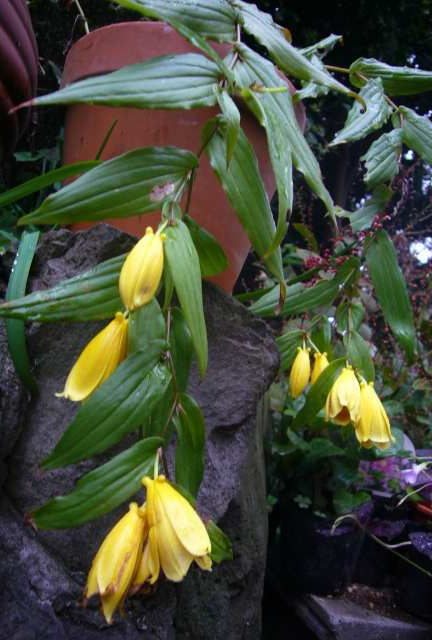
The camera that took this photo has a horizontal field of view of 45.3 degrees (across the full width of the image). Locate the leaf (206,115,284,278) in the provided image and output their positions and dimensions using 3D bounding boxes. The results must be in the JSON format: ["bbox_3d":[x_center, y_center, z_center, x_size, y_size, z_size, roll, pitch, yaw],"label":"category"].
[{"bbox_3d":[0.022,-0.098,0.420,0.040,0.132,0.028,-21,-3,-10],"label":"leaf"}]

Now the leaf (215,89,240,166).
[{"bbox_3d":[0.009,-0.145,0.390,0.018,0.058,0.017,-7,0,-6],"label":"leaf"}]

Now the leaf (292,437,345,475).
[{"bbox_3d":[0.113,0.149,0.570,0.057,0.042,0.035,0,7,0],"label":"leaf"}]

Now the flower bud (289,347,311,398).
[{"bbox_3d":[0.105,0.066,0.650,0.027,0.063,0.027,10,0,0],"label":"flower bud"}]

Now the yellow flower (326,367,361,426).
[{"bbox_3d":[0.126,0.074,0.510,0.034,0.054,0.037,10,0,0],"label":"yellow flower"}]

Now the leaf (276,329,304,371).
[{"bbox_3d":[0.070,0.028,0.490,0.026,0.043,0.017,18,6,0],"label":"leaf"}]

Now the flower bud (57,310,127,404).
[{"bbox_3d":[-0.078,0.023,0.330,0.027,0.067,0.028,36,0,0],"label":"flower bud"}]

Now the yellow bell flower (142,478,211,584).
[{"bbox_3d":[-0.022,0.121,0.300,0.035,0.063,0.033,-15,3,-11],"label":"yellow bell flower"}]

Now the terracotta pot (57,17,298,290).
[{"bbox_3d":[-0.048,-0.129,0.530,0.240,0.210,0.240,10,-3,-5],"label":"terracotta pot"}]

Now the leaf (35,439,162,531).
[{"bbox_3d":[-0.082,0.113,0.360,0.100,0.031,0.025,-31,0,-9],"label":"leaf"}]

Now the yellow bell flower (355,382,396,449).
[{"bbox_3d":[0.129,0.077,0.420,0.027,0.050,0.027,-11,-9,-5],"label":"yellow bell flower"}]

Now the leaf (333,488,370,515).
[{"bbox_3d":[0.257,0.344,0.980,0.070,0.046,0.040,0,18,0],"label":"leaf"}]

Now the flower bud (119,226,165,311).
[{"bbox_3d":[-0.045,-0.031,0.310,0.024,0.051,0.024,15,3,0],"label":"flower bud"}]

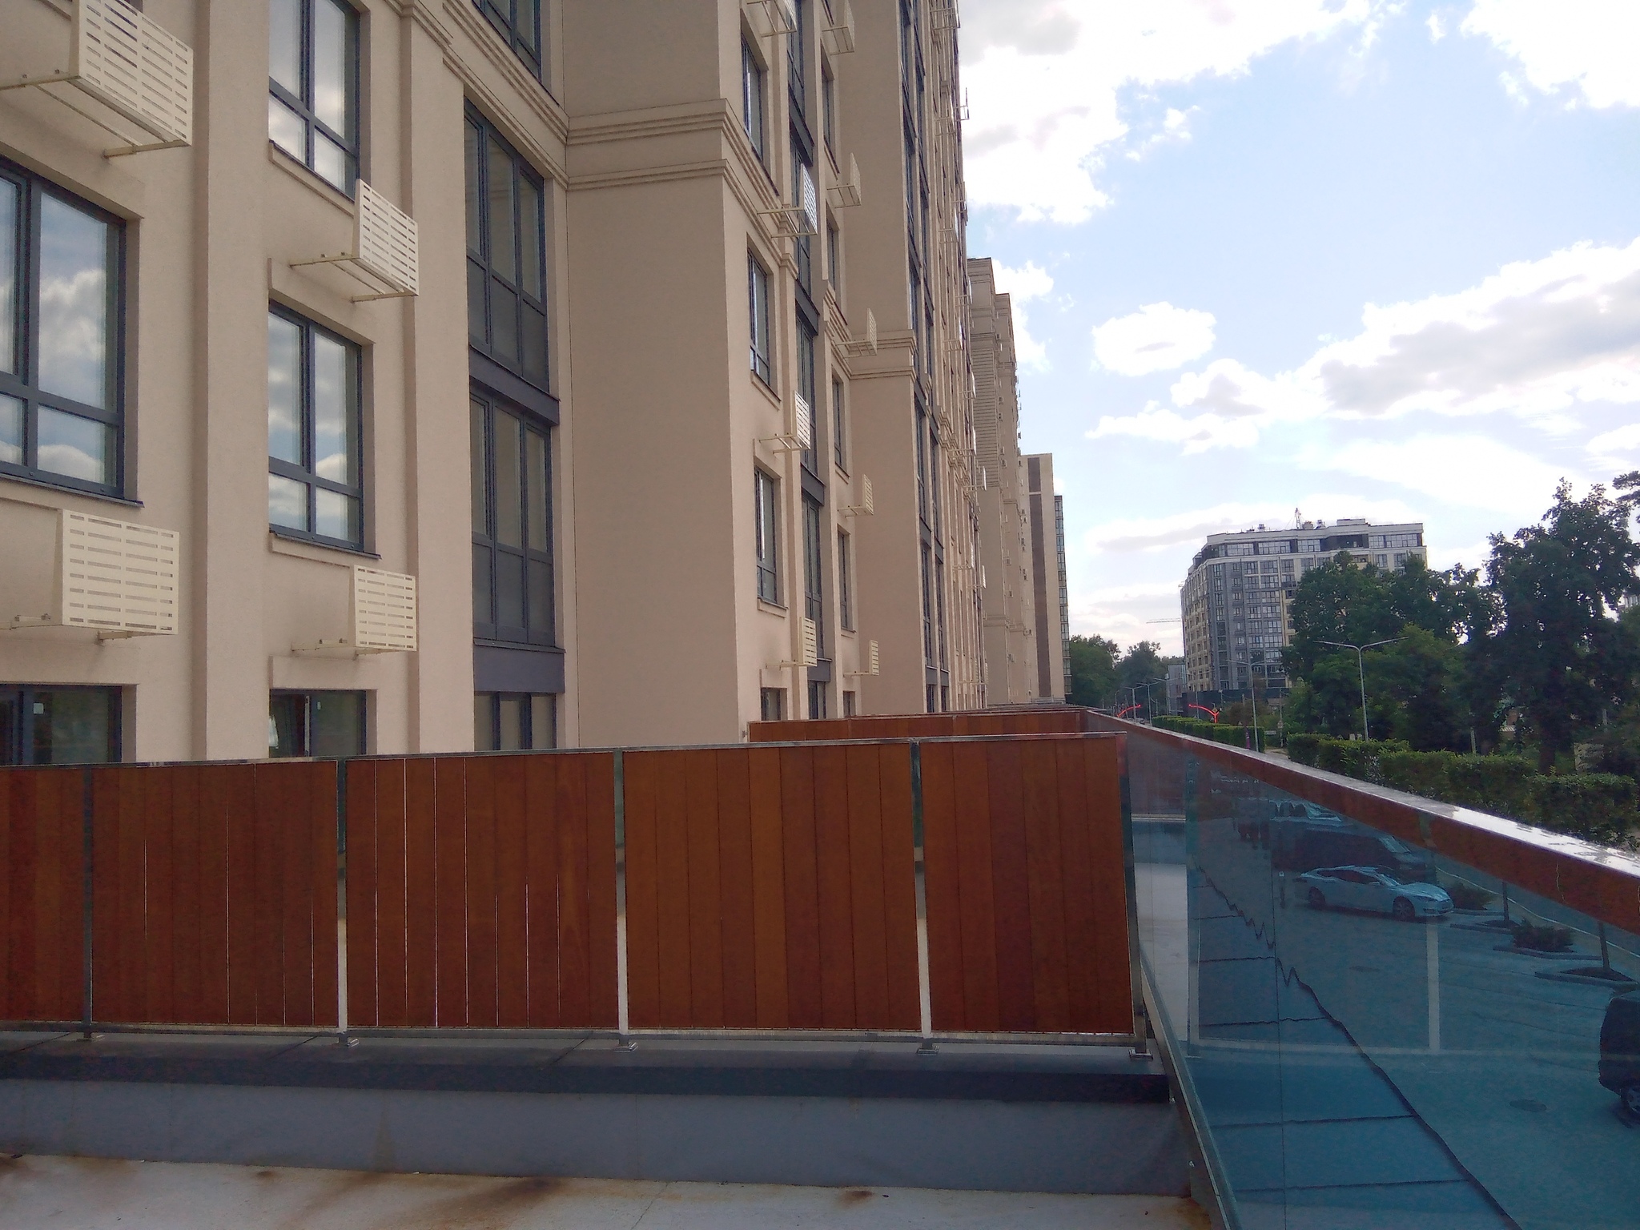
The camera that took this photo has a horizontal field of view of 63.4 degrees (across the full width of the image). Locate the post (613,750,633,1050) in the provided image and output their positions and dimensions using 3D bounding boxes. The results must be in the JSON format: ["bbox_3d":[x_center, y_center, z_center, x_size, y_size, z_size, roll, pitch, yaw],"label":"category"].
[{"bbox_3d":[-0.782,1.116,5.237,0.044,1.168,0.044,-3,-4,10],"label":"post"}]

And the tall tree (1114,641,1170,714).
[{"bbox_3d":[68.285,15.482,281.983,11.392,19.795,11.392,-3,-4,10],"label":"tall tree"}]

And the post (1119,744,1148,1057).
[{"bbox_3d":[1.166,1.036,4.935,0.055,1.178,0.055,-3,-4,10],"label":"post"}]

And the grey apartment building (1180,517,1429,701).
[{"bbox_3d":[104.488,3.700,289.011,42.000,42.000,45.000,-3,-4,10],"label":"grey apartment building"}]

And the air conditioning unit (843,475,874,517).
[{"bbox_3d":[0.640,-2.150,24.127,0.542,0.630,0.936,-3,-4,10],"label":"air conditioning unit"}]

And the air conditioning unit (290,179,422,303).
[{"bbox_3d":[-3.703,-2.967,10.615,0.581,0.625,0.946,-3,-4,10],"label":"air conditioning unit"}]

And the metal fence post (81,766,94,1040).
[{"bbox_3d":[-3.117,1.224,5.649,0.044,1.146,0.044,-3,-4,10],"label":"metal fence post"}]

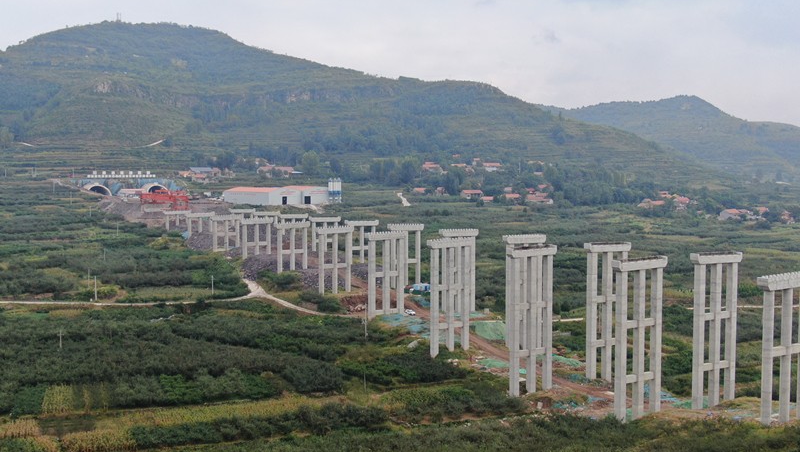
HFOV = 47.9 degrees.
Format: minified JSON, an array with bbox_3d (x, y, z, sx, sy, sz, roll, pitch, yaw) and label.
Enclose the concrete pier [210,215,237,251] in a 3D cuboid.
[{"bbox_3d":[-87.220,3.570,454.060,15.300,18.100,2.650,-1,3,-31],"label":"concrete pier"}]

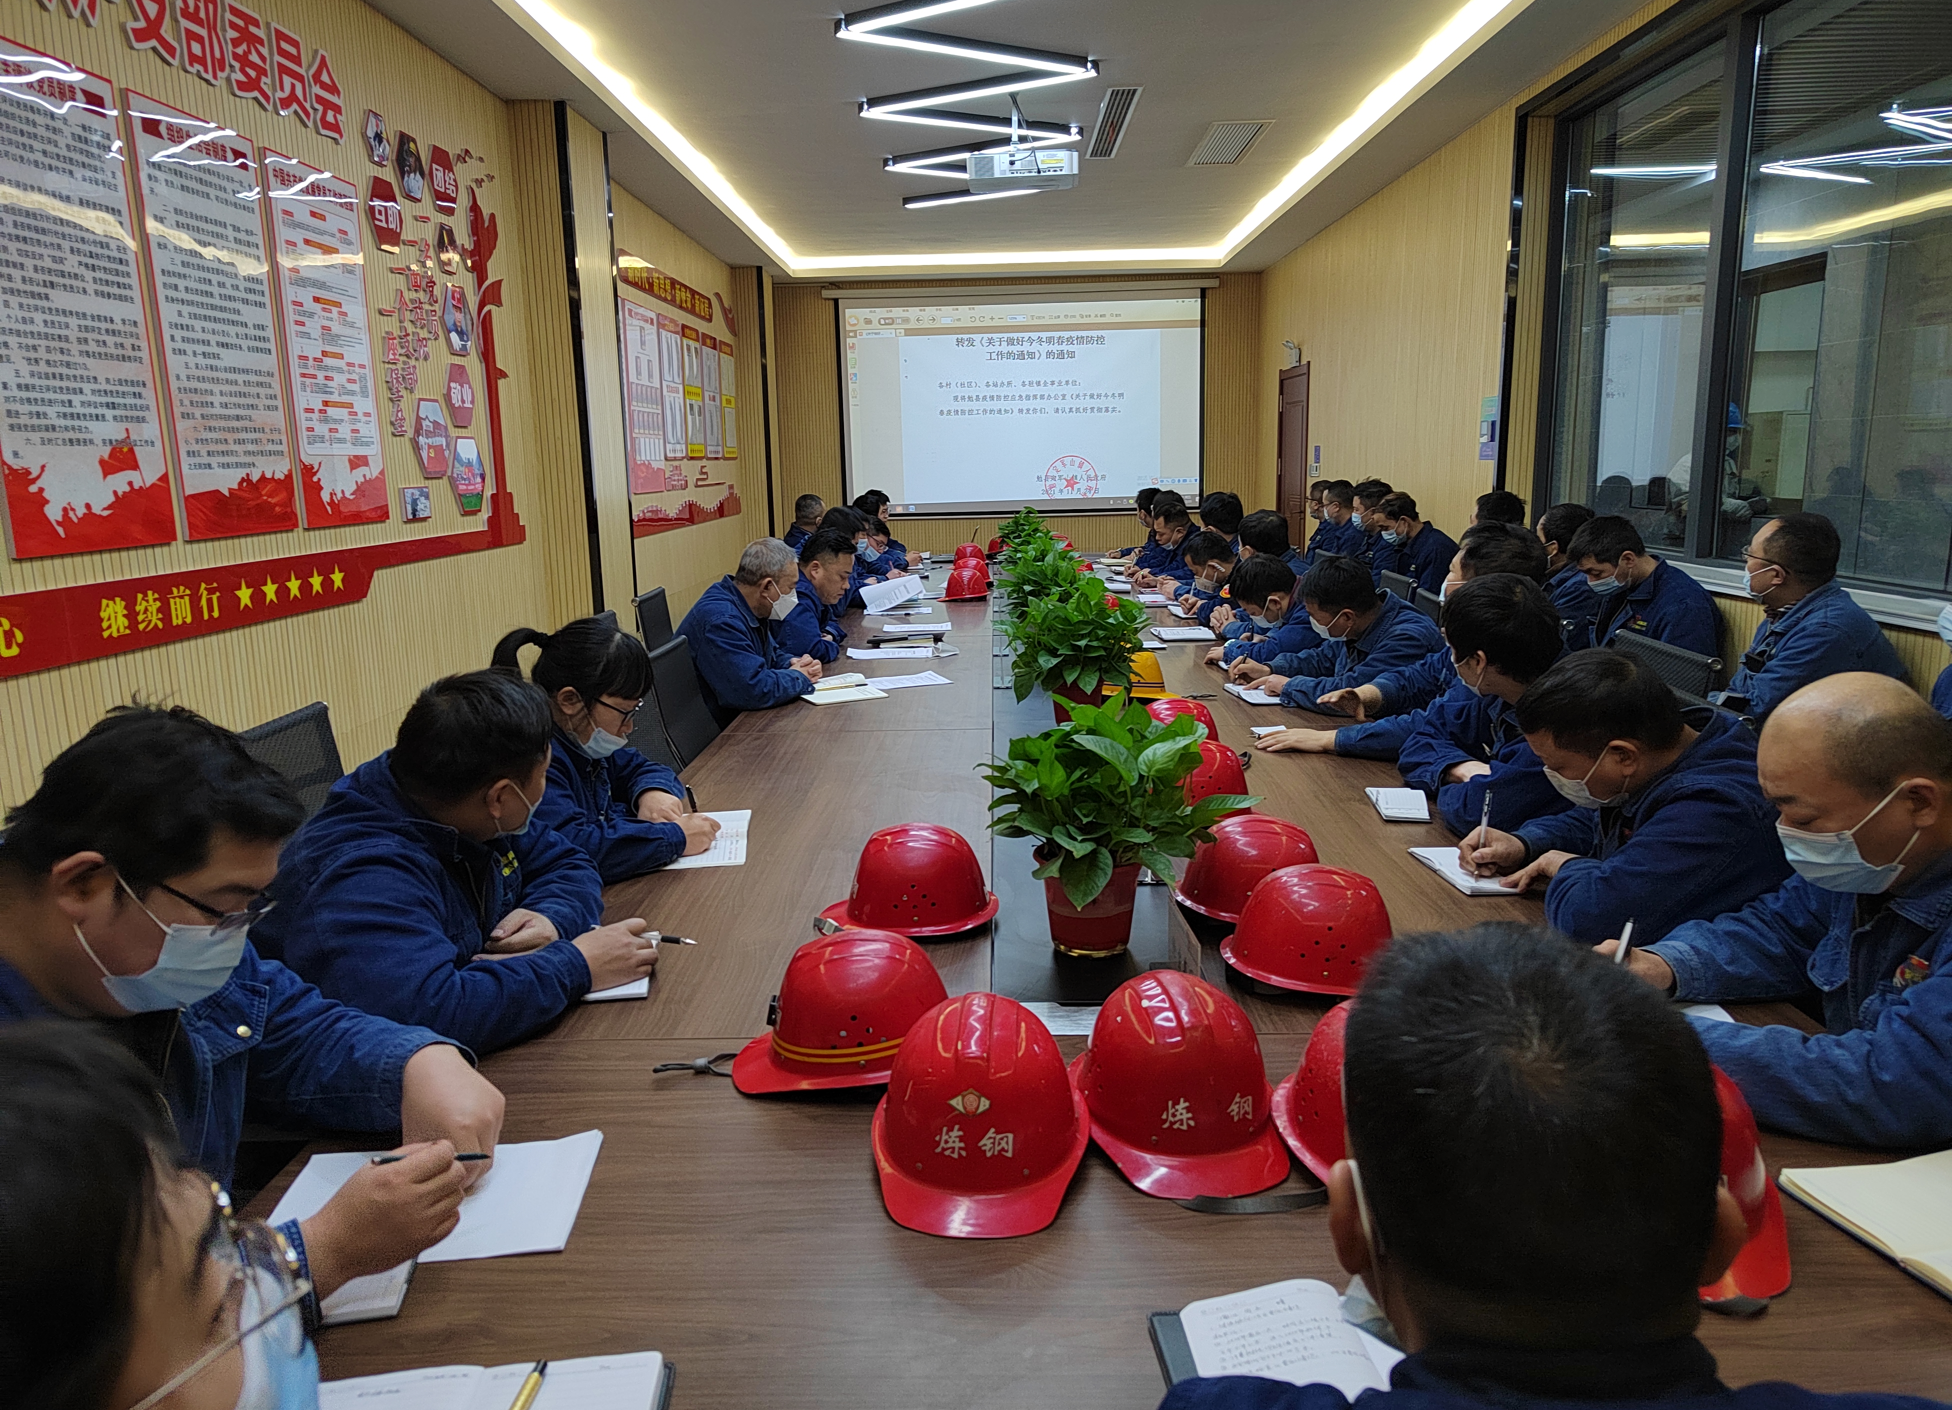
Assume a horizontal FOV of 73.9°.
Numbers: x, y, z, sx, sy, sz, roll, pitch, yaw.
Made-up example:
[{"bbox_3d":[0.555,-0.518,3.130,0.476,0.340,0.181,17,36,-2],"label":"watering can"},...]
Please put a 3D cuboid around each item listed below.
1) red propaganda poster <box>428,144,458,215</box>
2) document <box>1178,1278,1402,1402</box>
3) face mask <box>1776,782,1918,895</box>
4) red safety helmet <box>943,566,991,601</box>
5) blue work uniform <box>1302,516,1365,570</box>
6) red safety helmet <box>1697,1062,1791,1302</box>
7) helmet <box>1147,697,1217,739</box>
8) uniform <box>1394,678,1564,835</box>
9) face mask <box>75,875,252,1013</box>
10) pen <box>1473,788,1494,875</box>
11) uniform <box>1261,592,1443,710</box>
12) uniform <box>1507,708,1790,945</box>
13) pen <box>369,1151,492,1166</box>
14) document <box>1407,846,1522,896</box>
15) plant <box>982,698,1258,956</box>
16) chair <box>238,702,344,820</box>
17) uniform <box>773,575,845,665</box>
[{"bbox_3d":[-1.890,-1.854,4.590,0.022,0.228,0.255,-1,11,1],"label":"red propaganda poster"},{"bbox_3d":[0.290,0.497,0.946,0.265,0.022,0.200,-2,11,-5],"label":"document"},{"bbox_3d":[0.935,0.149,1.398,0.115,0.105,0.135,-19,5,18],"label":"face mask"},{"bbox_3d":[-0.049,-0.635,6.599,0.285,0.165,0.222,-2,11,-5],"label":"red safety helmet"},{"bbox_3d":[2.058,-0.739,7.367,0.460,0.600,0.500,-2,11,-2],"label":"blue work uniform"},{"bbox_3d":[0.619,0.401,1.195,0.225,0.155,0.272,-1,11,0],"label":"red safety helmet"},{"bbox_3d":[0.451,0.059,2.867,0.275,0.155,0.215,-1,11,1],"label":"helmet"},{"bbox_3d":[1.131,0.140,2.631,0.480,0.560,0.540,-3,11,-7],"label":"uniform"},{"bbox_3d":[-0.768,0.220,1.242,0.120,0.125,0.155,27,0,-13],"label":"face mask"},{"bbox_3d":[0.820,0.212,2.102,0.011,0.148,0.011,9,-6,-1],"label":"pen"},{"bbox_3d":[1.150,-0.044,3.724,0.550,0.580,0.560,-2,11,-2],"label":"uniform"},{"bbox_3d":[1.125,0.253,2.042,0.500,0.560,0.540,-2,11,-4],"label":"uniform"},{"bbox_3d":[-0.478,0.401,1.146,0.011,0.011,0.140,4,-14,26],"label":"pen"},{"bbox_3d":[0.826,0.271,2.180,0.120,0.015,0.245,0,11,5],"label":"document"},{"bbox_3d":[0.214,0.165,1.882,0.390,0.360,0.370,-1,11,1],"label":"plant"},{"bbox_3d":[-0.894,0.545,2.224,0.600,1.020,0.560,-1,11,1],"label":"chair"},{"bbox_3d":[-0.727,-0.185,4.719,0.520,0.580,0.540,0,11,4],"label":"uniform"}]

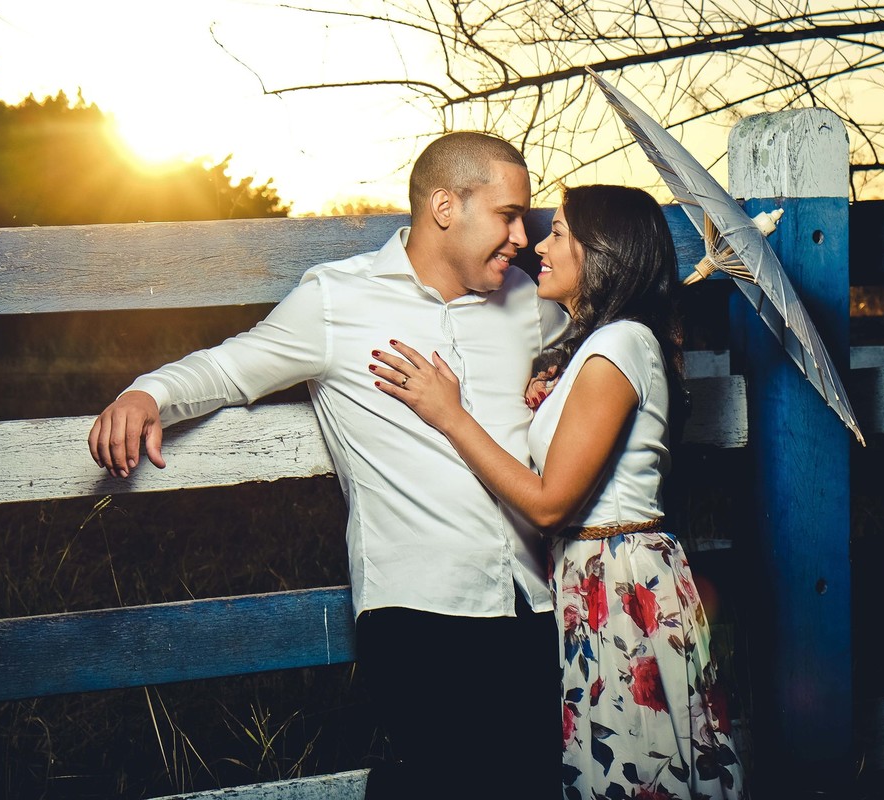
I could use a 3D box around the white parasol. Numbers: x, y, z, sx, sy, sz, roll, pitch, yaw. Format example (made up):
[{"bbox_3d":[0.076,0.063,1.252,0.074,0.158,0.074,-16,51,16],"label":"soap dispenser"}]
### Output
[{"bbox_3d":[0.371,-0.158,4.812,0.560,0.818,0.818,-37,0,4],"label":"white parasol"}]

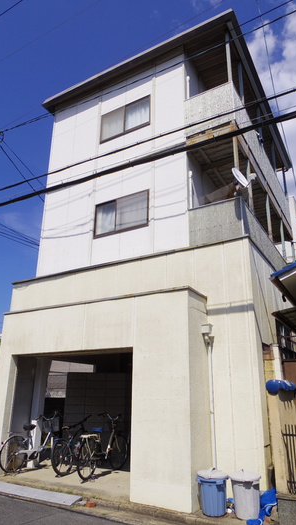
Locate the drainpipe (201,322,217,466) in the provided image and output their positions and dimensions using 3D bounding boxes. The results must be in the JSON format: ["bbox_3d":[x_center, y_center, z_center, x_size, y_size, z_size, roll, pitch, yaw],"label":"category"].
[{"bbox_3d":[1.080,2.370,5.911,0.180,2.550,0.180,-10,-22,29],"label":"drainpipe"}]

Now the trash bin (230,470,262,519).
[{"bbox_3d":[1.350,3.243,4.856,0.460,0.560,0.460,-11,-22,30],"label":"trash bin"}]

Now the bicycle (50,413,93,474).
[{"bbox_3d":[-1.460,3.763,7.207,0.570,1.000,1.680,-8,-20,23],"label":"bicycle"}]

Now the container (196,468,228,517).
[{"bbox_3d":[0.952,3.283,4.986,0.460,0.560,0.460,0,-19,0],"label":"container"}]

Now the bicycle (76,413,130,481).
[{"bbox_3d":[-0.886,3.646,6.953,0.560,1.070,1.750,-9,-21,27],"label":"bicycle"}]

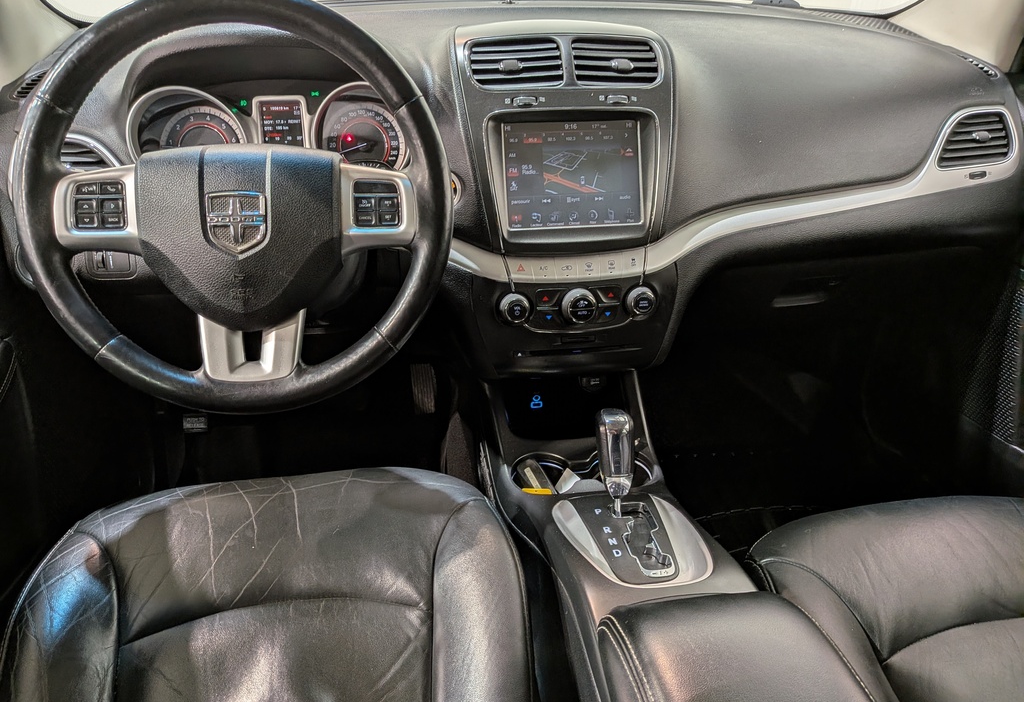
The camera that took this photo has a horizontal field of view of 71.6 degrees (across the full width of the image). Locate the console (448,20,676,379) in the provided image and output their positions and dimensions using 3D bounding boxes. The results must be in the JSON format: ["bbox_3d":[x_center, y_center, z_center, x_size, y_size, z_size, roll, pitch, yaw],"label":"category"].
[{"bbox_3d":[0.075,-0.200,0.924,0.285,0.430,0.180,-3,10,-5],"label":"console"}]

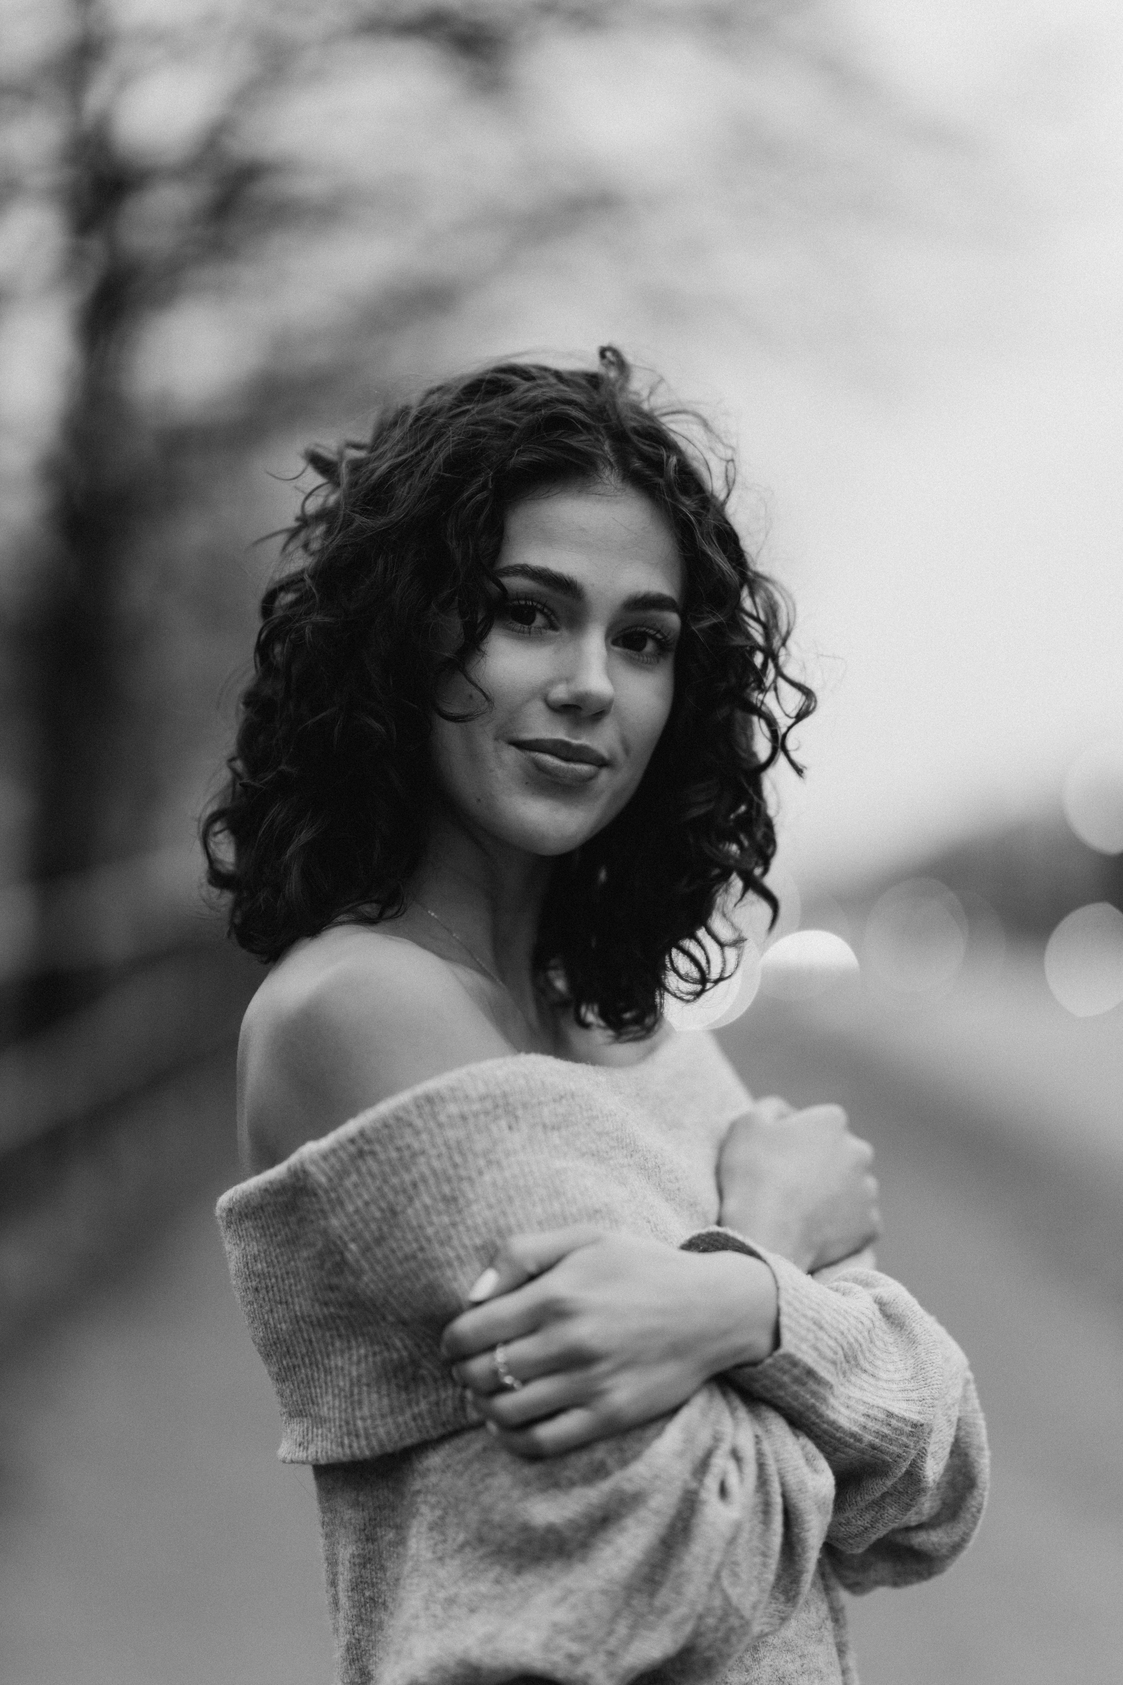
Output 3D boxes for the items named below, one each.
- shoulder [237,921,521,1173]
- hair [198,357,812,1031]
[{"bbox_3d":[-0.087,0.096,1.850,0.120,0.120,0.145,-1,-1,37],"label":"shoulder"},{"bbox_3d":[-0.025,-0.073,1.945,0.290,0.330,0.250,6,-1,-26],"label":"hair"}]

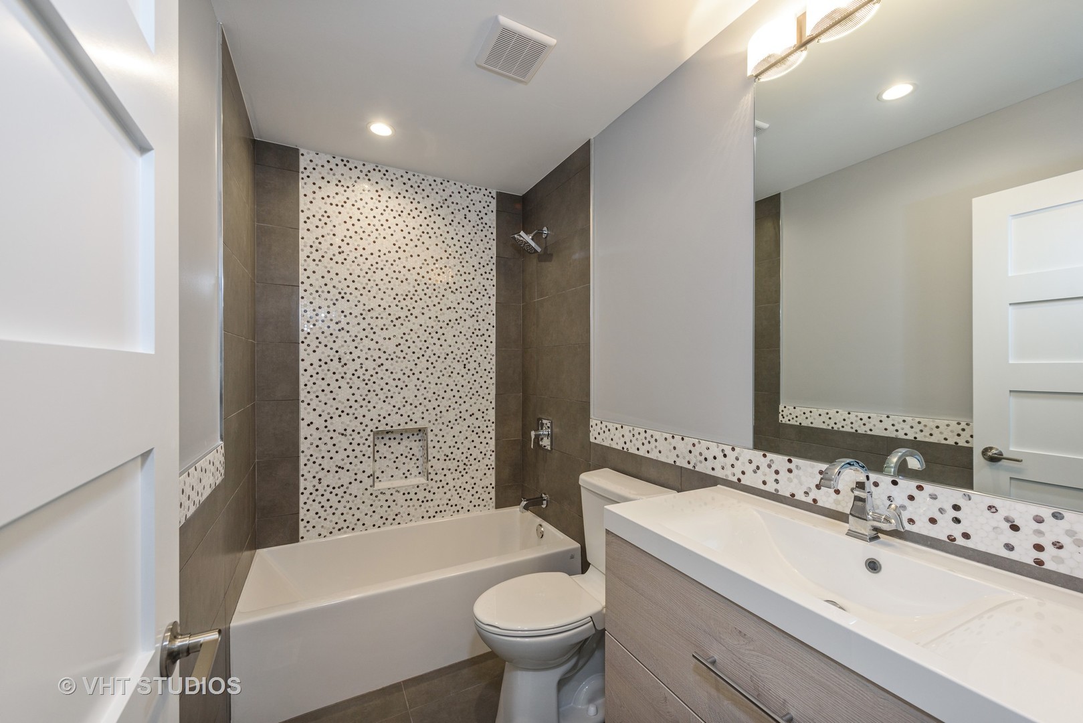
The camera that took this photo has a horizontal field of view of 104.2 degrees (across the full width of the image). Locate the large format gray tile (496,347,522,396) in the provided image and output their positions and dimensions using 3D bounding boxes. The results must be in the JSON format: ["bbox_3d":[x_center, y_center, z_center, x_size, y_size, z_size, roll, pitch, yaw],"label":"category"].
[{"bbox_3d":[-0.220,0.062,2.838,0.191,0.305,0.010,0,0,-28],"label":"large format gray tile"}]

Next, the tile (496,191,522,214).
[{"bbox_3d":[-0.217,-1.075,2.855,0.194,0.132,0.010,0,0,-28],"label":"tile"}]

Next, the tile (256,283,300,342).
[{"bbox_3d":[-1.388,-0.249,2.222,0.196,0.305,0.010,0,0,-28],"label":"tile"}]

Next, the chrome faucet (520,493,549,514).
[{"bbox_3d":[-0.048,0.865,2.564,0.160,0.093,0.074,0,0,-28],"label":"chrome faucet"}]

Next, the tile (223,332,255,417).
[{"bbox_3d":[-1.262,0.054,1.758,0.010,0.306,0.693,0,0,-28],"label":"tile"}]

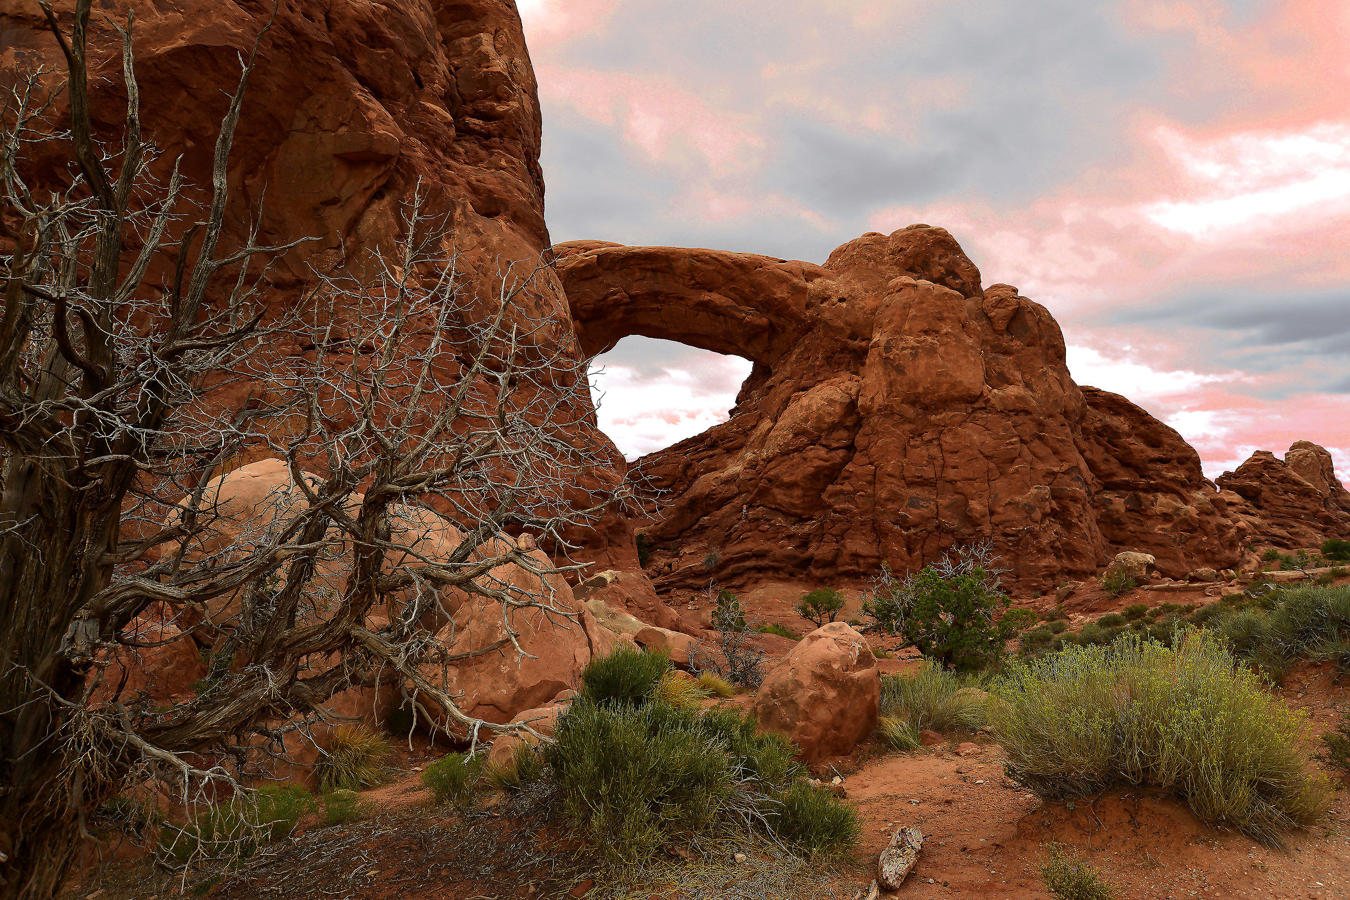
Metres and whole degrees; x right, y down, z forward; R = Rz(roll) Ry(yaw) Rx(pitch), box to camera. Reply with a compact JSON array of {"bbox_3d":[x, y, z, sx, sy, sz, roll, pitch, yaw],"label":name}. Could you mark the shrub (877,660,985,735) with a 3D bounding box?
[{"bbox_3d":[2.381,2.301,6.300,0.878,0.578,0.746,0,-4,0],"label":"shrub"}]

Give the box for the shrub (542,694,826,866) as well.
[{"bbox_3d":[0.049,1.990,4.200,1.689,0.745,1.351,0,-4,0],"label":"shrub"}]

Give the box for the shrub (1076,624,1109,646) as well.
[{"bbox_3d":[8.044,3.565,13.000,0.630,0.447,0.600,0,-5,0],"label":"shrub"}]

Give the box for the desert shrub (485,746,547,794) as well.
[{"bbox_3d":[-1.148,2.311,4.900,0.417,0.274,0.375,0,-4,0],"label":"desert shrub"}]

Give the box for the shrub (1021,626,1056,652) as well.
[{"bbox_3d":[6.993,3.654,13.000,0.535,0.469,0.481,0,-4,0],"label":"shrub"}]

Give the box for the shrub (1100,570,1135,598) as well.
[{"bbox_3d":[16.387,4.961,25.000,1.328,1.055,1.200,0,-5,0],"label":"shrub"}]

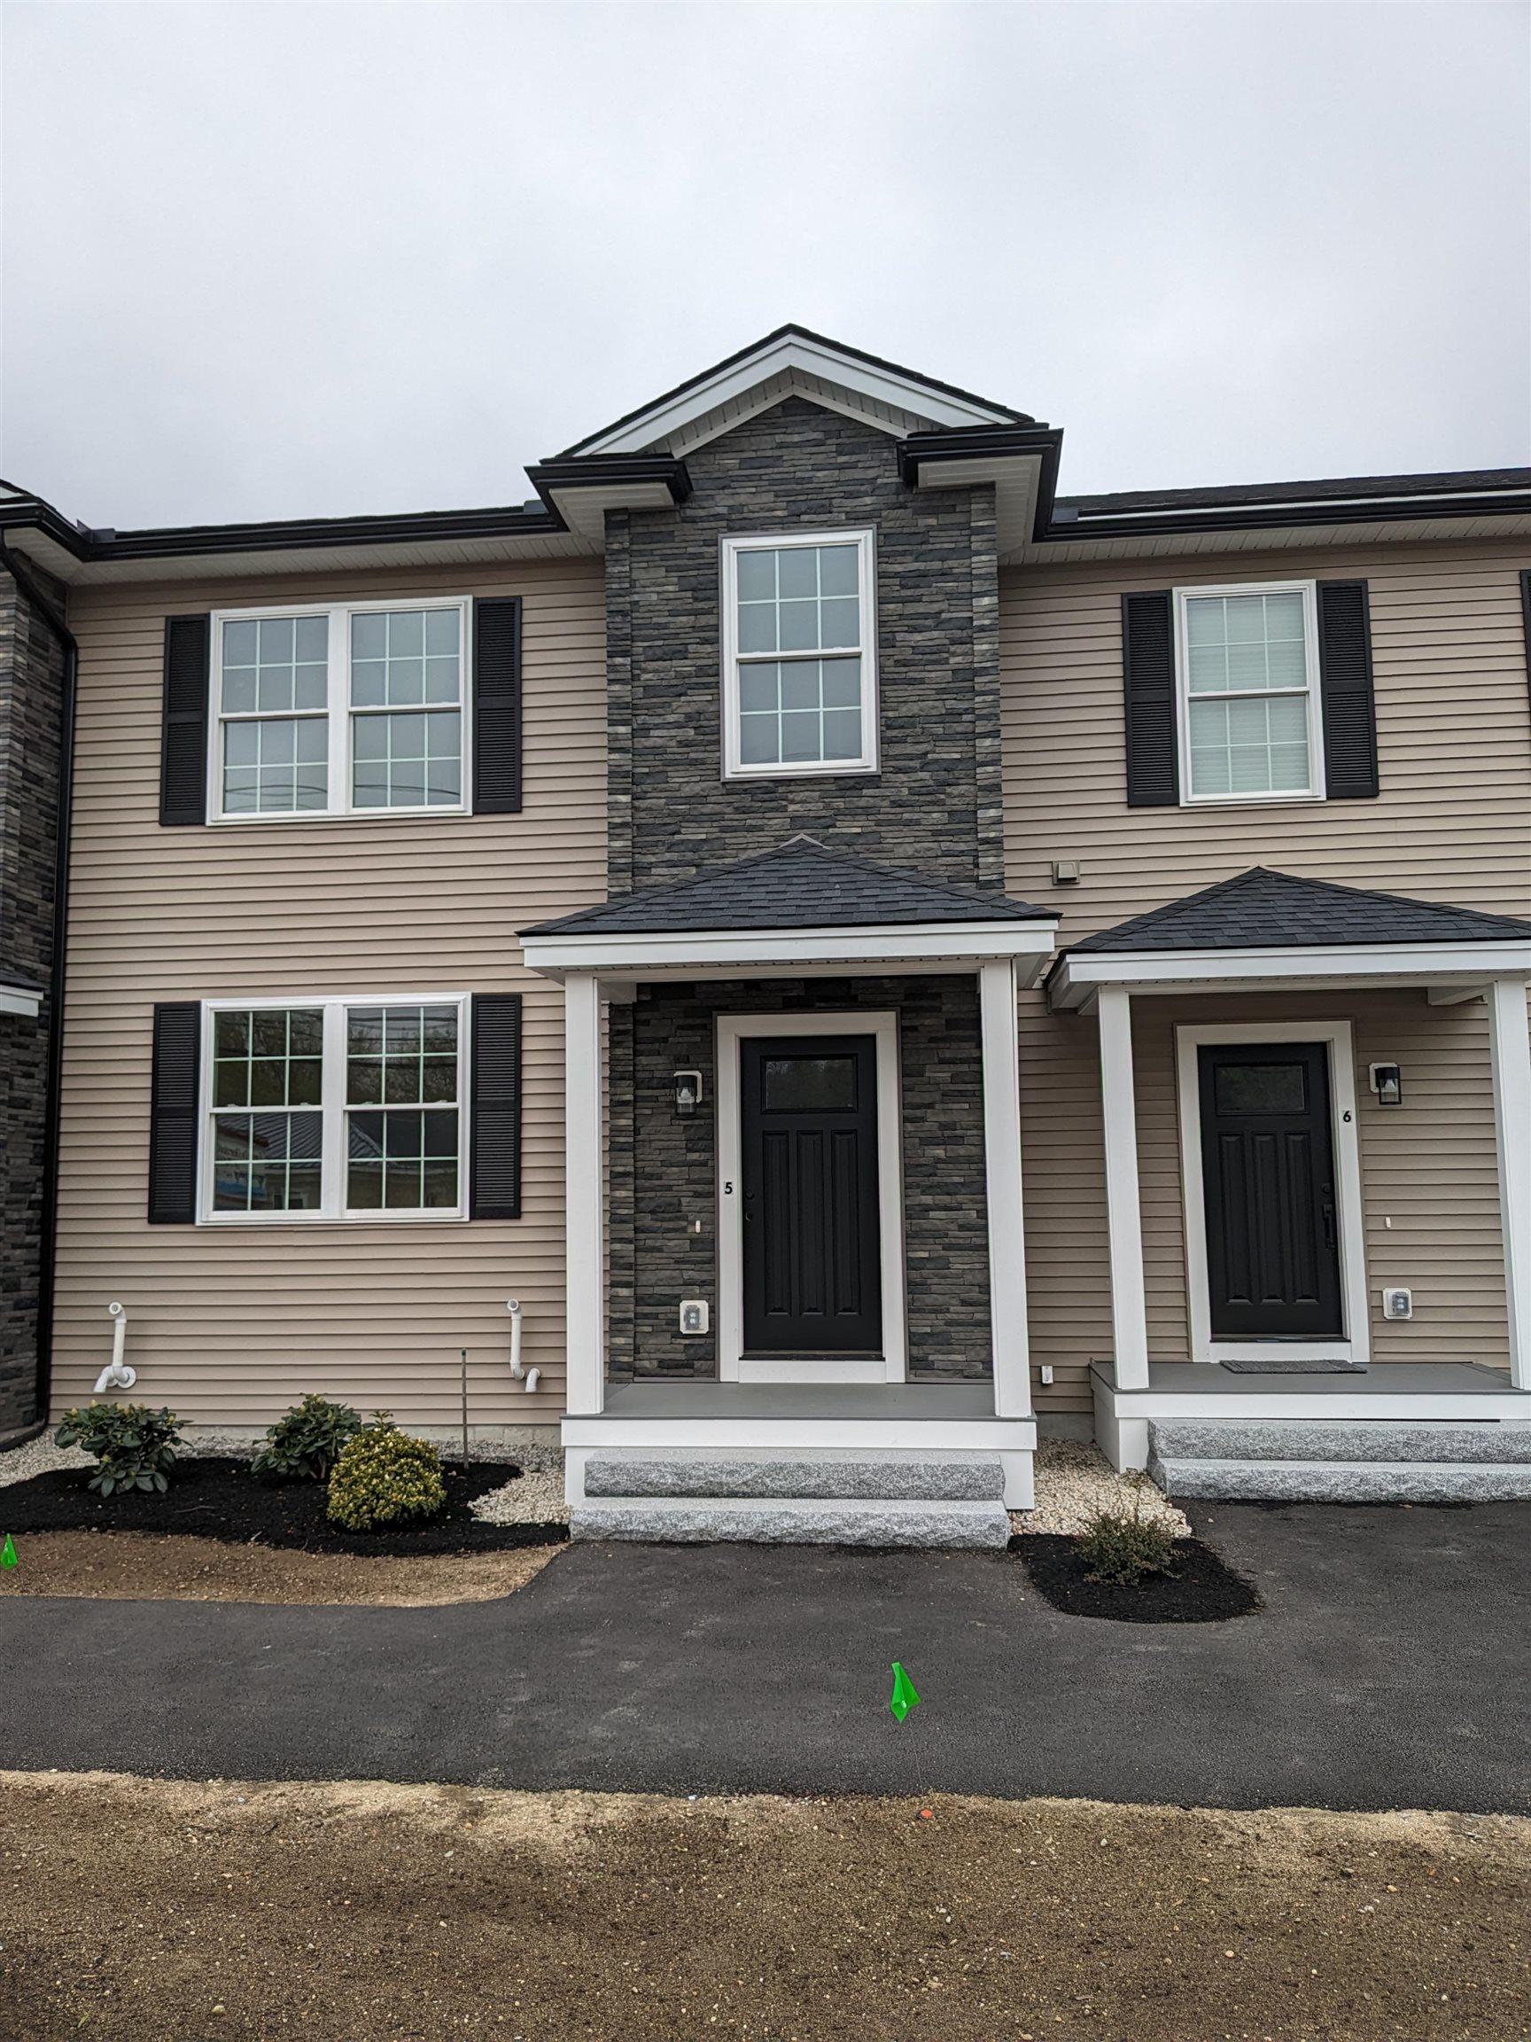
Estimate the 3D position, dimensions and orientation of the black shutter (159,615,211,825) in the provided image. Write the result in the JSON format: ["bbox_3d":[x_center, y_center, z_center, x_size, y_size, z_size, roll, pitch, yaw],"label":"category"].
[{"bbox_3d":[-4.206,-2.191,10.283,0.355,1.565,0.035,-1,-6,6],"label":"black shutter"}]

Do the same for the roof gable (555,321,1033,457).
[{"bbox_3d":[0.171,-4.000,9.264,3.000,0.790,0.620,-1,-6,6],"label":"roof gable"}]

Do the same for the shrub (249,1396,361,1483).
[{"bbox_3d":[-2.746,2.515,8.571,0.740,0.490,0.660,-1,-6,6],"label":"shrub"}]

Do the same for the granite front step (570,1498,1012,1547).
[{"bbox_3d":[0.123,2.498,7.062,2.137,0.162,0.360,-1,-6,6],"label":"granite front step"}]

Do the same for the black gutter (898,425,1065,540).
[{"bbox_3d":[1.391,-3.492,9.359,1.023,0.130,1.280,-1,-6,6],"label":"black gutter"}]

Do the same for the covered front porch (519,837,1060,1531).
[{"bbox_3d":[0.193,0.722,8.172,2.900,3.905,1.540,-1,-6,6],"label":"covered front porch"}]

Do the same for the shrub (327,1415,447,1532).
[{"bbox_3d":[-2.031,2.397,7.619,0.660,0.520,0.600,-1,-6,6],"label":"shrub"}]

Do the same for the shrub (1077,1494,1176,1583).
[{"bbox_3d":[1.628,2.319,6.388,0.450,0.310,0.420,-1,-6,6],"label":"shrub"}]

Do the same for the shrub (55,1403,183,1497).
[{"bbox_3d":[-3.876,2.538,8.479,0.790,0.470,0.650,-1,-6,6],"label":"shrub"}]

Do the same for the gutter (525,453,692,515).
[{"bbox_3d":[-0.998,-3.473,9.202,1.040,0.135,0.480,-1,-6,6],"label":"gutter"}]

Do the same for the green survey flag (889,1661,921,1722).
[{"bbox_3d":[0.400,1.922,4.055,0.089,0.165,0.070,-1,-6,6],"label":"green survey flag"}]

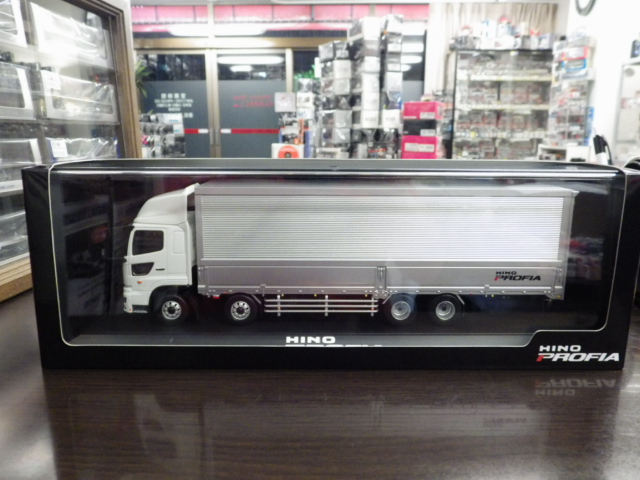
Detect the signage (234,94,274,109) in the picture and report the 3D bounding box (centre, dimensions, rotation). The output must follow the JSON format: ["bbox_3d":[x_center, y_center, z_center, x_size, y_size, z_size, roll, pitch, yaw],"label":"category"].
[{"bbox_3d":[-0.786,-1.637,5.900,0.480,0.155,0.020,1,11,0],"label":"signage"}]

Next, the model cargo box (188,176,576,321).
[{"bbox_3d":[0.039,0.006,0.339,0.231,0.086,0.059,0,11,-2],"label":"model cargo box"}]

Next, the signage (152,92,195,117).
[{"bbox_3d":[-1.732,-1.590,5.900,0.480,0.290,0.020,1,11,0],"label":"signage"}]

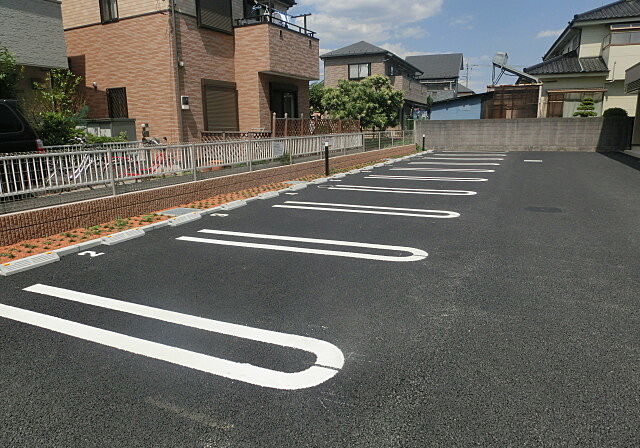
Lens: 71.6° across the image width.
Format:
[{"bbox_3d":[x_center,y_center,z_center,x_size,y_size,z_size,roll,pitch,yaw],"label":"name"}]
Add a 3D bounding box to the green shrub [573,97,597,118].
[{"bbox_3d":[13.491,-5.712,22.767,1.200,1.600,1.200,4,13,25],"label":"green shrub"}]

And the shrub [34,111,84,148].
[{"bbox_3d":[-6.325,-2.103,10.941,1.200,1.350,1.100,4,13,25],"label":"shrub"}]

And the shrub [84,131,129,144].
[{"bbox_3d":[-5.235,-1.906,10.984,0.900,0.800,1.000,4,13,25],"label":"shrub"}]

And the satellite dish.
[{"bbox_3d":[10.170,-9.269,25.000,0.850,0.850,0.700,4,13,25],"label":"satellite dish"}]

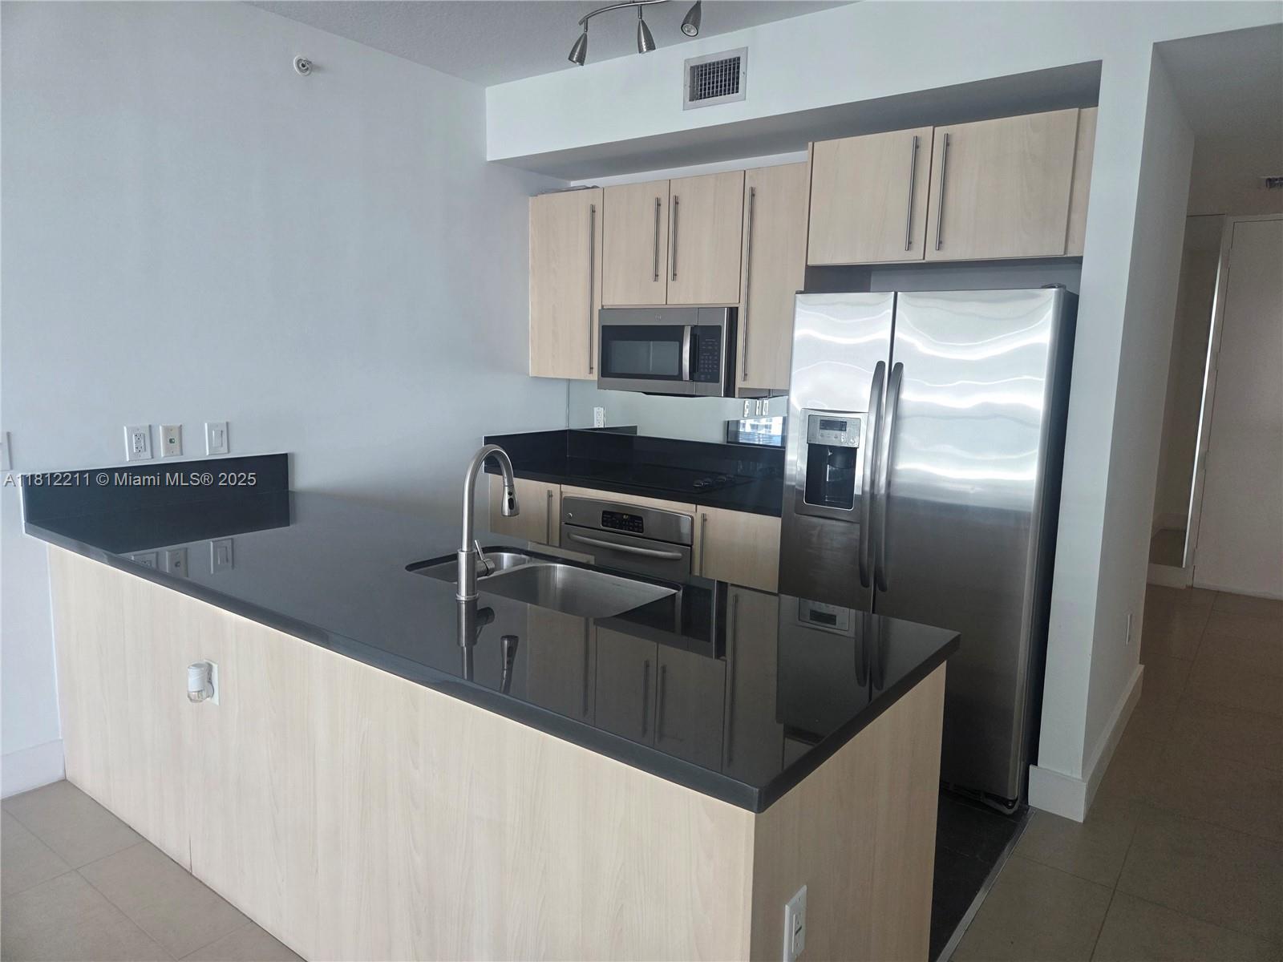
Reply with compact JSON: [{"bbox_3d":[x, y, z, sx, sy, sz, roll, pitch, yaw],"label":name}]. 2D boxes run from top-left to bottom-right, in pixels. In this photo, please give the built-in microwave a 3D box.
[{"bbox_3d":[0.196,-0.634,4.183,0.748,0.405,0.420,8,10,36],"label":"built-in microwave"}]

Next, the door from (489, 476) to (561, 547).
[{"bbox_3d":[-0.592,0.376,4.261,0.480,0.755,0.025,8,10,36],"label":"door"}]

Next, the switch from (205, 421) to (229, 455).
[{"bbox_3d":[-1.627,-0.162,3.272,0.010,0.124,0.085,8,10,36],"label":"switch"}]

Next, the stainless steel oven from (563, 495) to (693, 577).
[{"bbox_3d":[0.060,0.443,4.144,0.759,0.715,0.600,8,10,36],"label":"stainless steel oven"}]

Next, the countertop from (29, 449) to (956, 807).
[{"bbox_3d":[-0.650,0.179,2.346,2.738,0.198,0.923,8,10,36],"label":"countertop"}]

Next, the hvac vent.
[{"bbox_3d":[0.291,-1.607,3.411,0.292,0.198,0.020,8,10,36],"label":"hvac vent"}]

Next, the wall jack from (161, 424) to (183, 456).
[{"bbox_3d":[-1.729,-0.147,3.137,0.008,0.115,0.073,8,10,36],"label":"wall jack"}]

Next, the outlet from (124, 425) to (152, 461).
[{"bbox_3d":[-1.795,-0.136,3.047,0.009,0.124,0.085,8,10,36],"label":"outlet"}]

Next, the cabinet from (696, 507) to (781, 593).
[{"bbox_3d":[0.398,0.499,3.590,0.424,0.750,0.050,8,10,36],"label":"cabinet"}]

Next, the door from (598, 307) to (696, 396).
[{"bbox_3d":[0.021,-0.616,4.029,0.579,0.392,0.065,8,10,36],"label":"door"}]

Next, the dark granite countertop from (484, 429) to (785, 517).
[{"bbox_3d":[0.077,-0.074,4.142,1.741,0.192,0.636,8,10,36],"label":"dark granite countertop"}]

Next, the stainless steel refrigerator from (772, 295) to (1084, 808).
[{"bbox_3d":[1.104,0.180,3.308,0.911,1.762,0.741,8,10,36],"label":"stainless steel refrigerator"}]

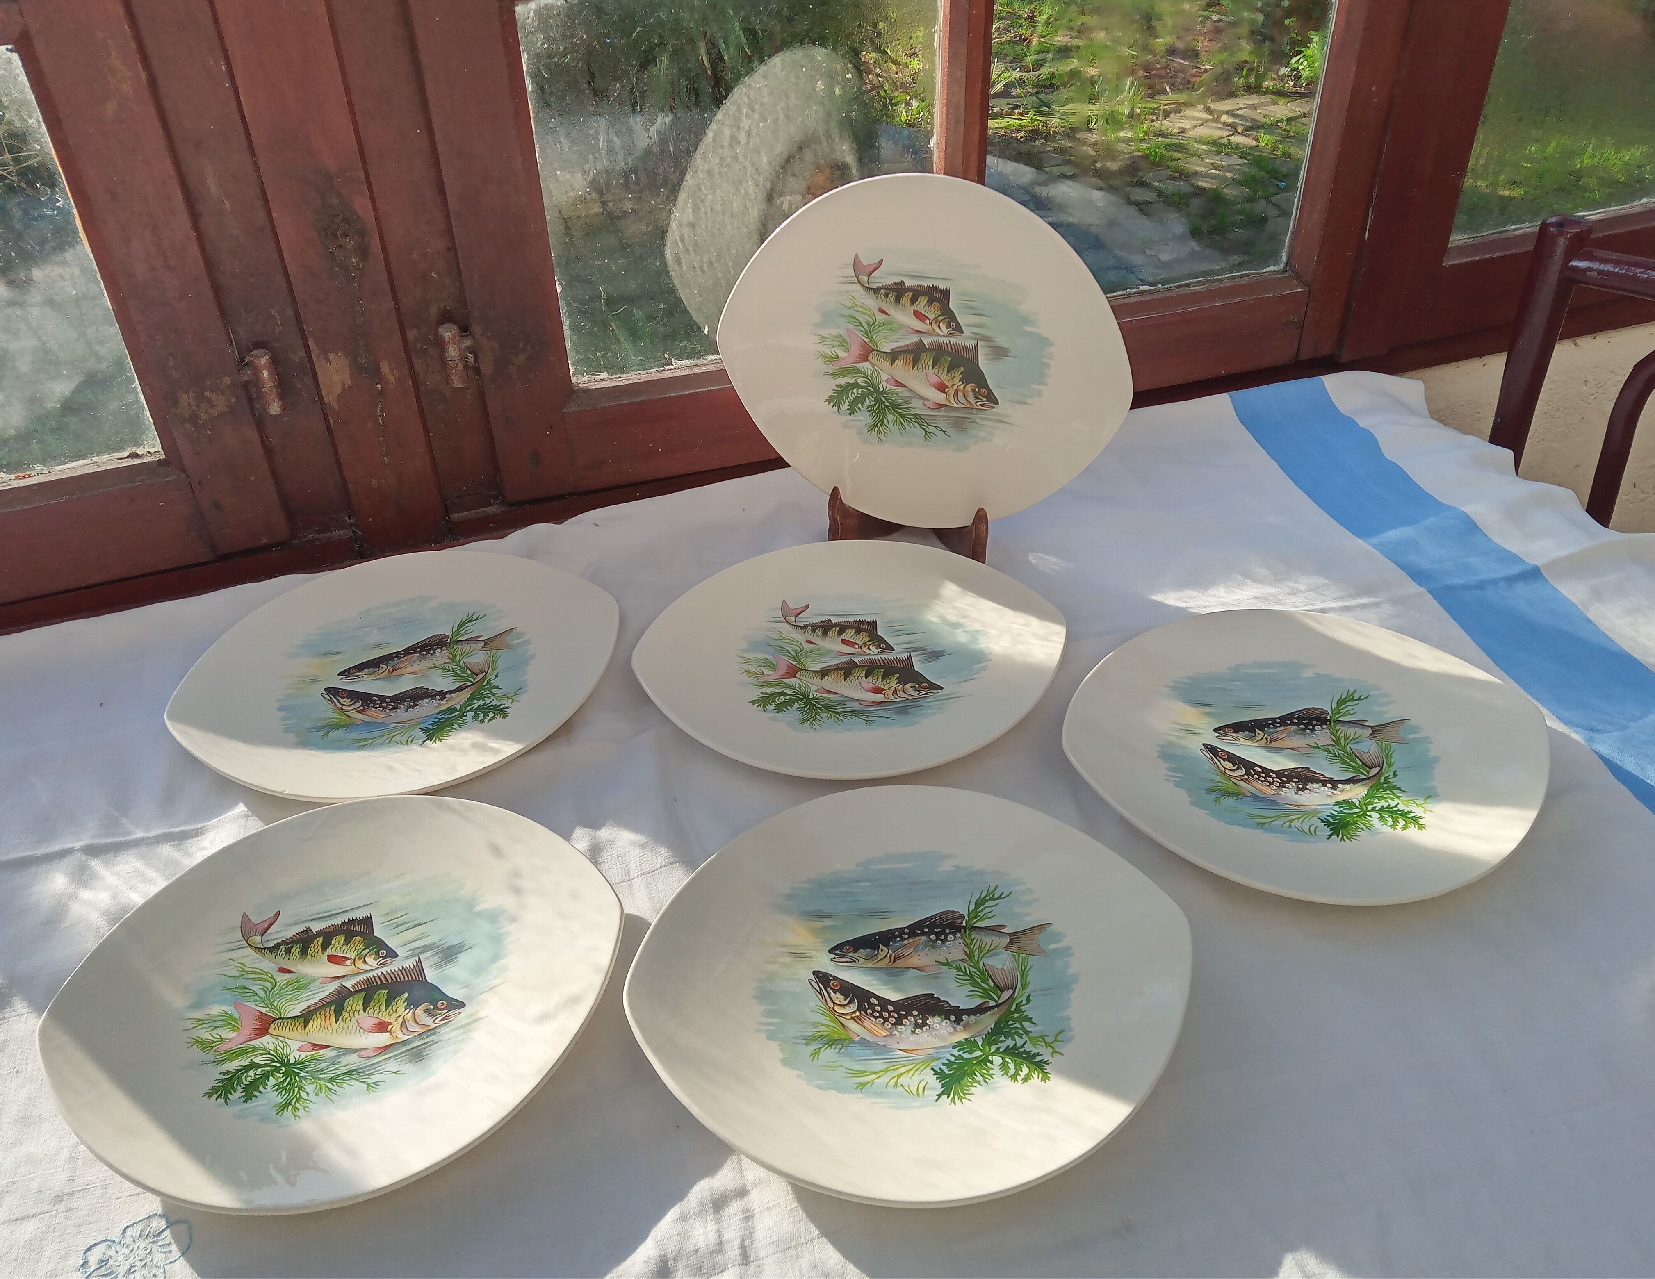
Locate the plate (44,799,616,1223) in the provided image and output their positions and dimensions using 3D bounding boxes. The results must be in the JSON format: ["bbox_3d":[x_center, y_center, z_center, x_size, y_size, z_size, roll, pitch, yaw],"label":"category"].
[{"bbox_3d":[-0.209,0.152,0.603,0.245,0.021,0.222,-9,38,-8],"label":"plate"}]

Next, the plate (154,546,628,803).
[{"bbox_3d":[-0.238,0.020,0.778,0.245,0.021,0.222,-13,39,-14],"label":"plate"}]

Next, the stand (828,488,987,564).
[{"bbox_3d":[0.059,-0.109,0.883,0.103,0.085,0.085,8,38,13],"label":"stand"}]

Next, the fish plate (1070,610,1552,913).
[{"bbox_3d":[0.243,0.059,0.711,0.245,0.021,0.222,-1,38,1],"label":"fish plate"}]

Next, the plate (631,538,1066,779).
[{"bbox_3d":[0.013,0.012,0.780,0.245,0.021,0.222,-3,37,-1],"label":"plate"}]

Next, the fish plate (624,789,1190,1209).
[{"bbox_3d":[0.036,0.148,0.601,0.245,0.021,0.222,-5,37,-3],"label":"fish plate"}]

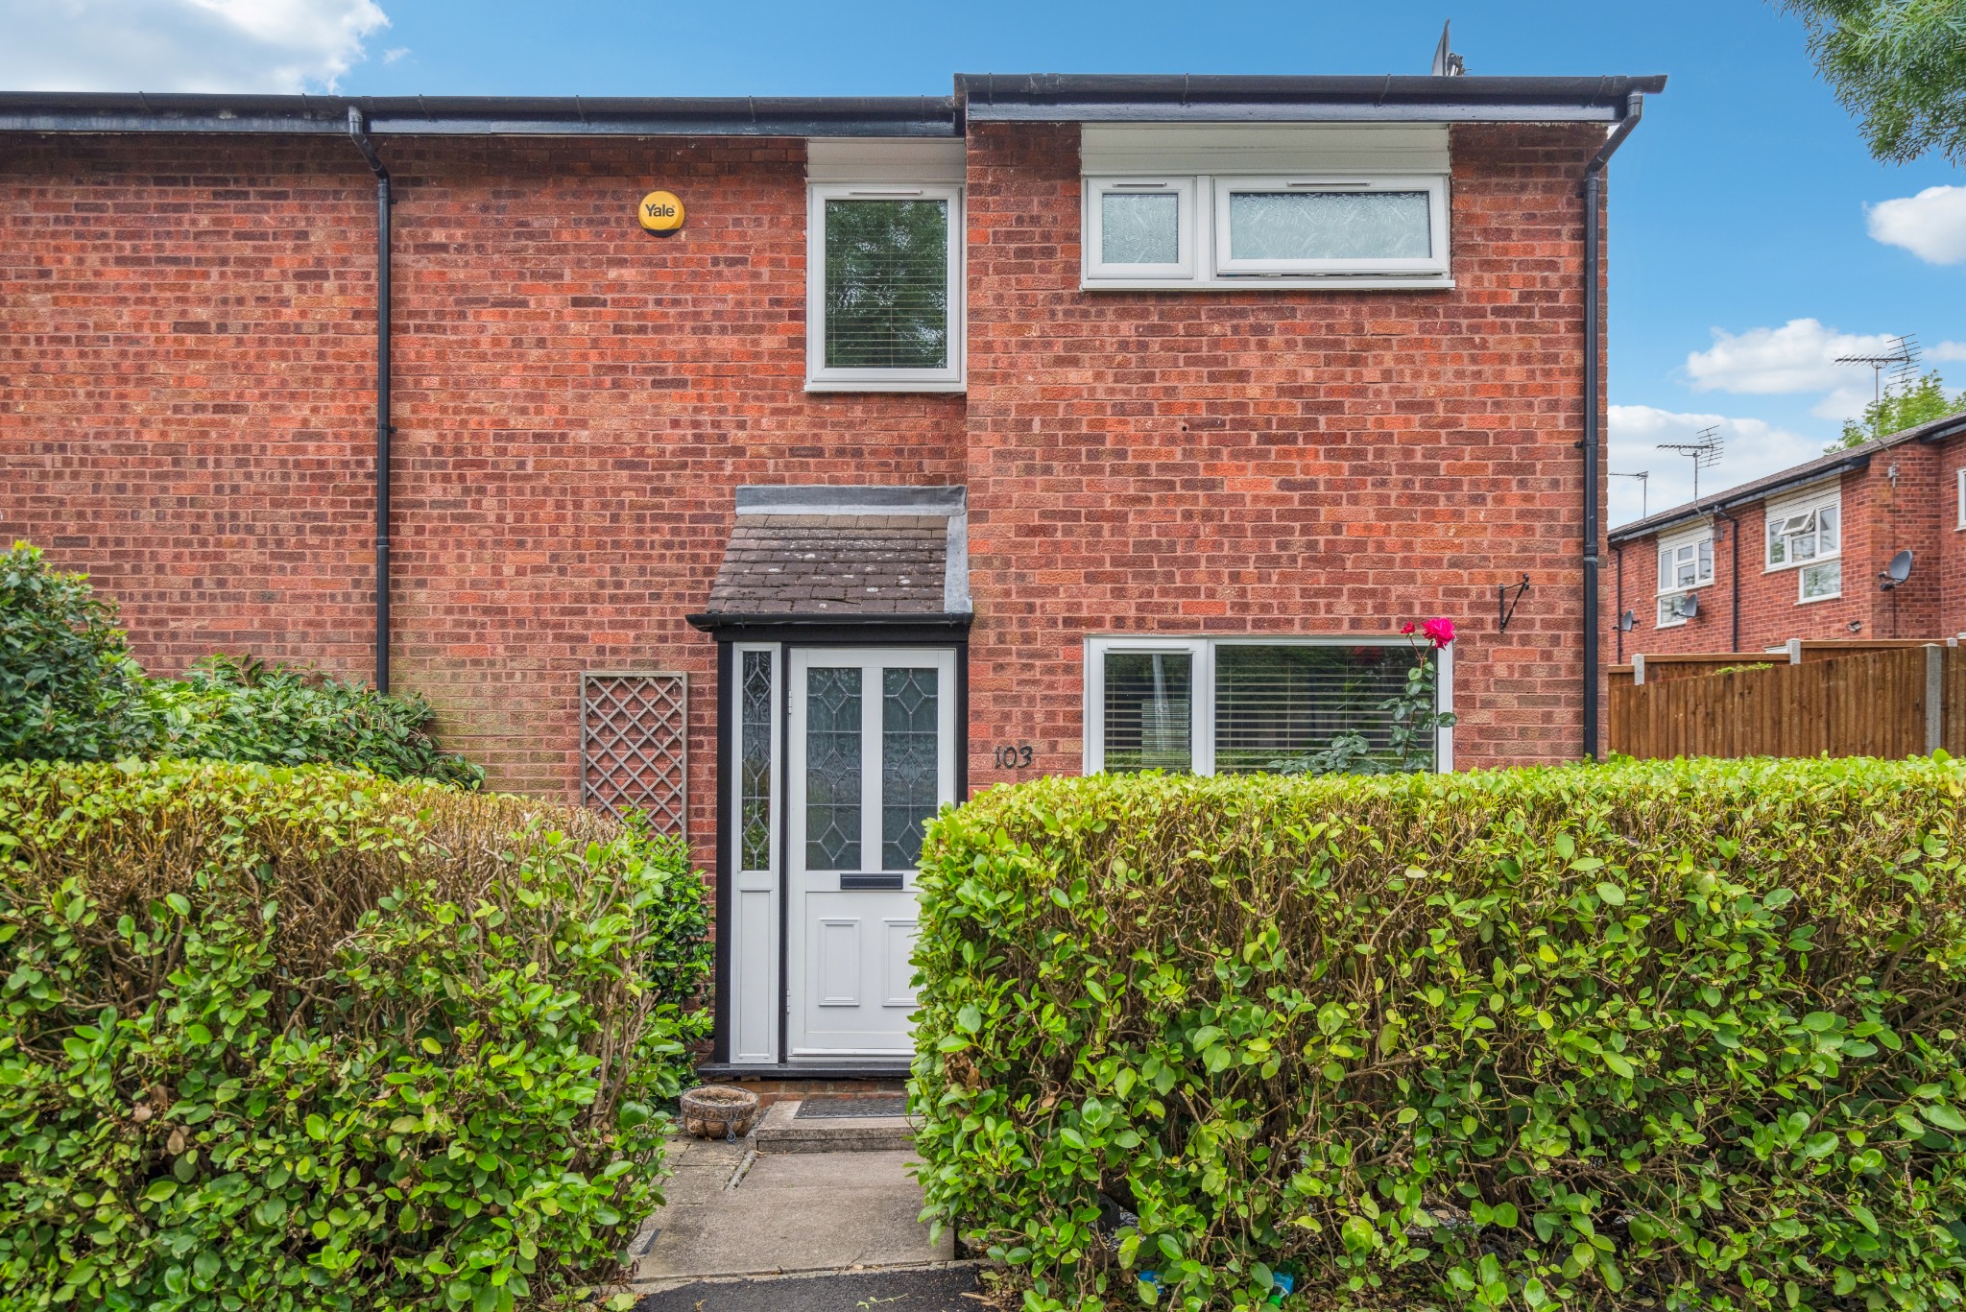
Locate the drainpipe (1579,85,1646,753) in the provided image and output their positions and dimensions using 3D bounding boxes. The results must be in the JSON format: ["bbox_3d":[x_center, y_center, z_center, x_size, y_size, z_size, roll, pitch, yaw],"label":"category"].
[{"bbox_3d":[3.020,-0.280,6.300,0.270,4.800,0.190,0,0,1],"label":"drainpipe"}]

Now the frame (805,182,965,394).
[{"bbox_3d":[-0.545,-2.055,7.330,0.895,1.180,0.100,0,0,1],"label":"frame"}]

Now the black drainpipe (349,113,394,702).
[{"bbox_3d":[-3.405,-0.460,7.290,0.210,5.100,0.190,0,0,1],"label":"black drainpipe"}]

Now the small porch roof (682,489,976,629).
[{"bbox_3d":[-0.715,-0.530,6.710,1.330,0.830,1.220,0,0,1],"label":"small porch roof"}]

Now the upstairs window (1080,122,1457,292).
[{"bbox_3d":[1.390,-2.200,6.420,1.820,0.825,0.100,0,0,1],"label":"upstairs window"}]

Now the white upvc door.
[{"bbox_3d":[-0.543,0.950,6.330,0.820,1.980,0.075,0,0,1],"label":"white upvc door"}]

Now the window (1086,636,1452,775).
[{"bbox_3d":[1.400,0.420,6.420,1.800,1.040,0.100,0,0,1],"label":"window"}]

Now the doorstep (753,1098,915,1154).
[{"bbox_3d":[-0.550,2.165,6.050,0.910,0.100,0.390,0,0,1],"label":"doorstep"}]

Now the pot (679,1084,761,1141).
[{"bbox_3d":[-1.216,2.100,6.050,0.360,0.160,0.360,0,0,0],"label":"pot"}]

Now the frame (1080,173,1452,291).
[{"bbox_3d":[1.388,-2.075,6.420,1.810,0.575,0.100,0,0,1],"label":"frame"}]

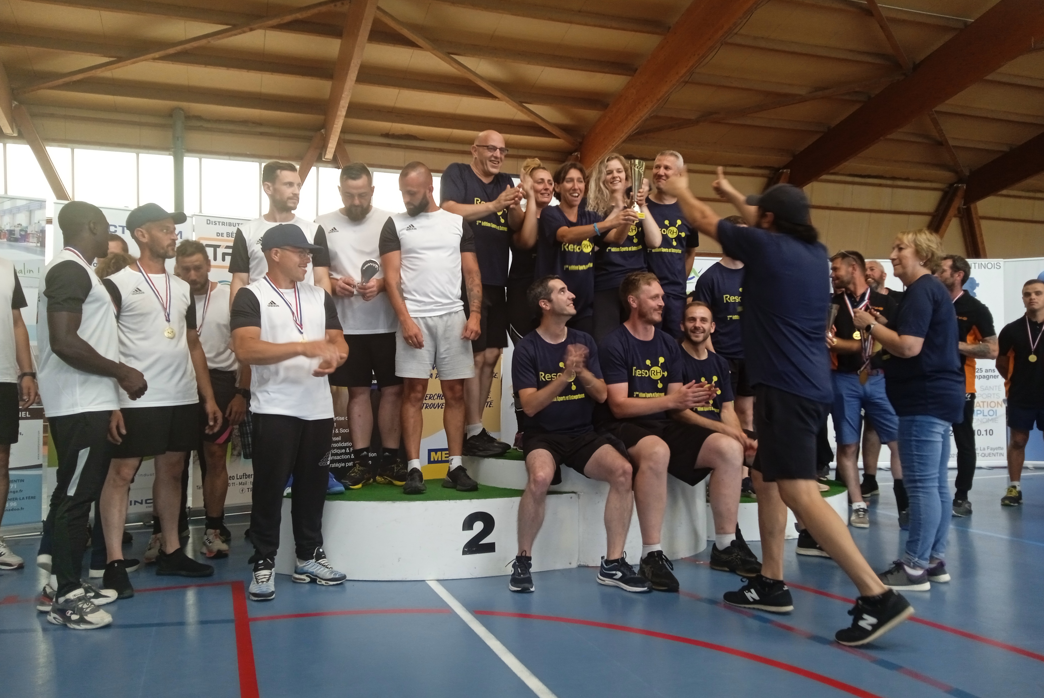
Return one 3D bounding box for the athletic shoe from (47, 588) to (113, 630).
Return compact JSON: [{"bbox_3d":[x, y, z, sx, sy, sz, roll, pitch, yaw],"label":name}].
[{"bbox_3d":[-1.759,1.036,3.363,0.295,0.125,0.110,-1,-1,30],"label":"athletic shoe"}]

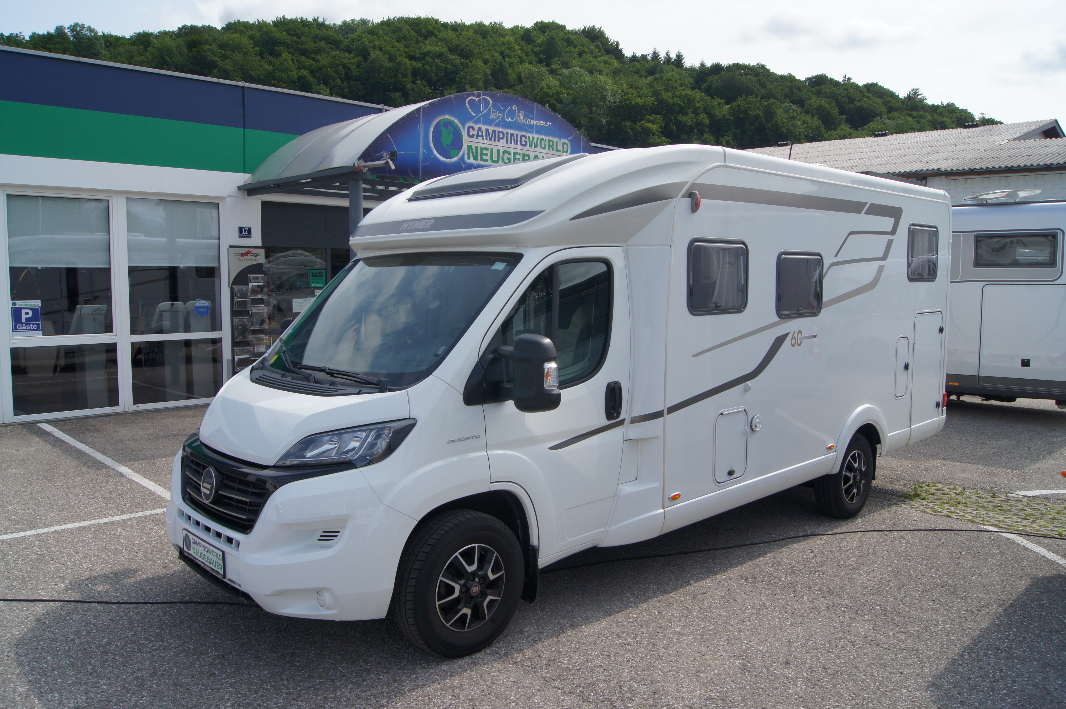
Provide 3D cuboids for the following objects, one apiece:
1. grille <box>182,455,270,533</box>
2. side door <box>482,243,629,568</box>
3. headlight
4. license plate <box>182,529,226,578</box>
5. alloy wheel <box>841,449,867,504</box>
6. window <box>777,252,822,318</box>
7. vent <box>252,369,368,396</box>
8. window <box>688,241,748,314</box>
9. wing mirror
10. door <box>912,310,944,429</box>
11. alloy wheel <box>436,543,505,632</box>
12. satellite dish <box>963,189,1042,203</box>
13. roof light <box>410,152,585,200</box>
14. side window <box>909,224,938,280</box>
[{"bbox_3d":[-1.632,0.708,4.090,0.121,0.278,1.041,-5,8,-43],"label":"grille"},{"bbox_3d":[0.135,0.245,4.414,1.140,1.700,0.200,-6,7,-43],"label":"side door"},{"bbox_3d":[-0.884,0.416,3.736,0.526,0.207,0.404,-5,8,-43],"label":"headlight"},{"bbox_3d":[-1.669,1.006,4.049,0.025,0.130,0.525,-6,7,-43],"label":"license plate"},{"bbox_3d":[2.662,1.030,6.749,0.445,0.445,0.167,-5,8,-43],"label":"alloy wheel"},{"bbox_3d":[1.963,-0.510,5.876,0.690,0.495,0.050,-6,7,-43],"label":"window"},{"bbox_3d":[-1.302,0.158,4.725,0.260,0.090,1.060,-6,7,-43],"label":"vent"},{"bbox_3d":[1.194,-0.500,5.143,0.690,0.495,0.050,-6,7,-43],"label":"window"},{"bbox_3d":[-0.022,0.089,3.968,0.187,0.379,0.324,-5,8,-43],"label":"wing mirror"},{"bbox_3d":[3.777,0.125,7.663,0.700,1.080,0.050,-6,7,-43],"label":"door"},{"bbox_3d":[-0.363,1.174,4.080,0.445,0.445,0.167,-5,8,-43],"label":"alloy wheel"},{"bbox_3d":[6.644,-2.208,11.300,0.950,0.200,0.820,4,7,33],"label":"satellite dish"},{"bbox_3d":[-0.262,-1.159,5.202,1.031,0.096,0.677,6,30,46],"label":"roof light"},{"bbox_3d":[3.566,-0.926,7.246,0.672,0.516,0.045,-5,8,-43],"label":"side window"}]

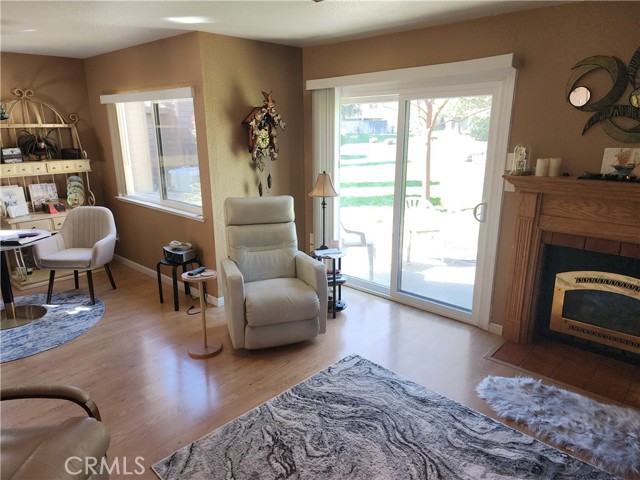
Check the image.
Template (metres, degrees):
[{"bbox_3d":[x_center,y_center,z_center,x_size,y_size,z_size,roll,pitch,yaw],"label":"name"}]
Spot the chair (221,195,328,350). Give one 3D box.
[{"bbox_3d":[-0.457,0.217,3.739,0.770,1.070,0.900,-5,16,-16],"label":"chair"}]

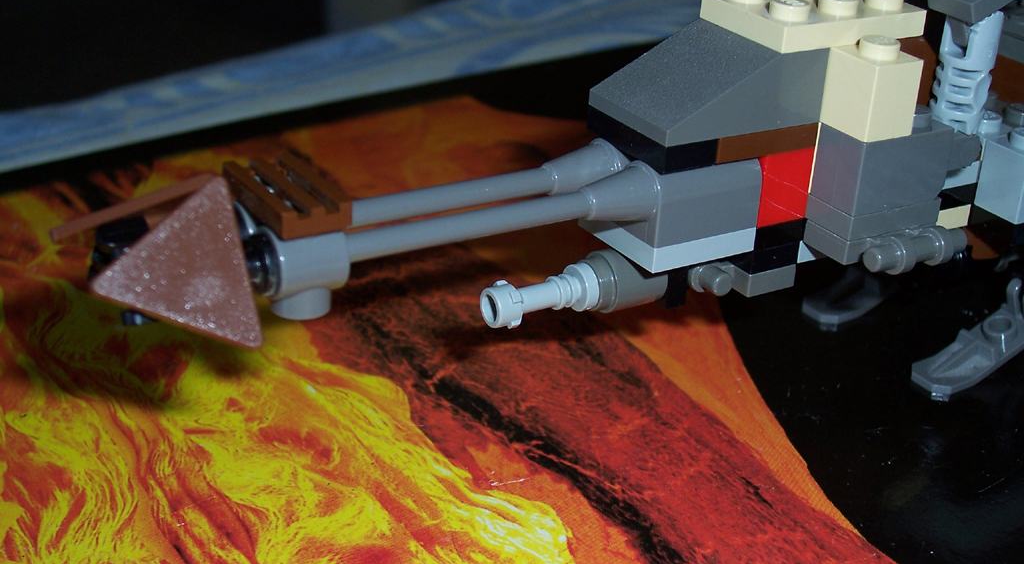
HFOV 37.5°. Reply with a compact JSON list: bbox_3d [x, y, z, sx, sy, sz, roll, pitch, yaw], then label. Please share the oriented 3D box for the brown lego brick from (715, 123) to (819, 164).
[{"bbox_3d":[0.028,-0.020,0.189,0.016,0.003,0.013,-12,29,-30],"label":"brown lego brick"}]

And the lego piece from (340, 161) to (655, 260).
[{"bbox_3d":[-0.002,-0.007,0.172,0.040,0.008,0.008,-12,29,-30],"label":"lego piece"}]

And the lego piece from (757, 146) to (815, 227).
[{"bbox_3d":[0.031,-0.014,0.194,0.008,0.010,0.013,-12,29,-30],"label":"lego piece"}]

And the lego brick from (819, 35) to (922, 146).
[{"bbox_3d":[0.044,-0.024,0.184,0.008,0.011,0.008,-12,29,-30],"label":"lego brick"}]

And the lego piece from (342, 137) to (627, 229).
[{"bbox_3d":[-0.006,-0.010,0.178,0.040,0.008,0.008,-12,30,-31],"label":"lego piece"}]

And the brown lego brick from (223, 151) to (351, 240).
[{"bbox_3d":[-0.024,-0.009,0.160,0.008,0.003,0.016,-12,29,-30],"label":"brown lego brick"}]

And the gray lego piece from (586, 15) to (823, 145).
[{"bbox_3d":[0.024,-0.026,0.186,0.024,0.010,0.016,-12,30,-31],"label":"gray lego piece"}]

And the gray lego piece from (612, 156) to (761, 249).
[{"bbox_3d":[0.020,-0.013,0.189,0.016,0.010,0.016,-12,29,-30],"label":"gray lego piece"}]

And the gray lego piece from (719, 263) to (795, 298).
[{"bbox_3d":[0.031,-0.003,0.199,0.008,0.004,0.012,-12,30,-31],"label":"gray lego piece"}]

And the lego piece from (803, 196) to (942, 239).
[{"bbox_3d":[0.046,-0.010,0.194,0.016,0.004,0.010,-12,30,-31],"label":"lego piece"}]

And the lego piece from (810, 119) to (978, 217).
[{"bbox_3d":[0.050,-0.017,0.193,0.024,0.011,0.008,-12,30,-31],"label":"lego piece"}]

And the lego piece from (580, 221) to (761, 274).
[{"bbox_3d":[0.020,-0.007,0.192,0.016,0.003,0.016,-12,29,-30],"label":"lego piece"}]

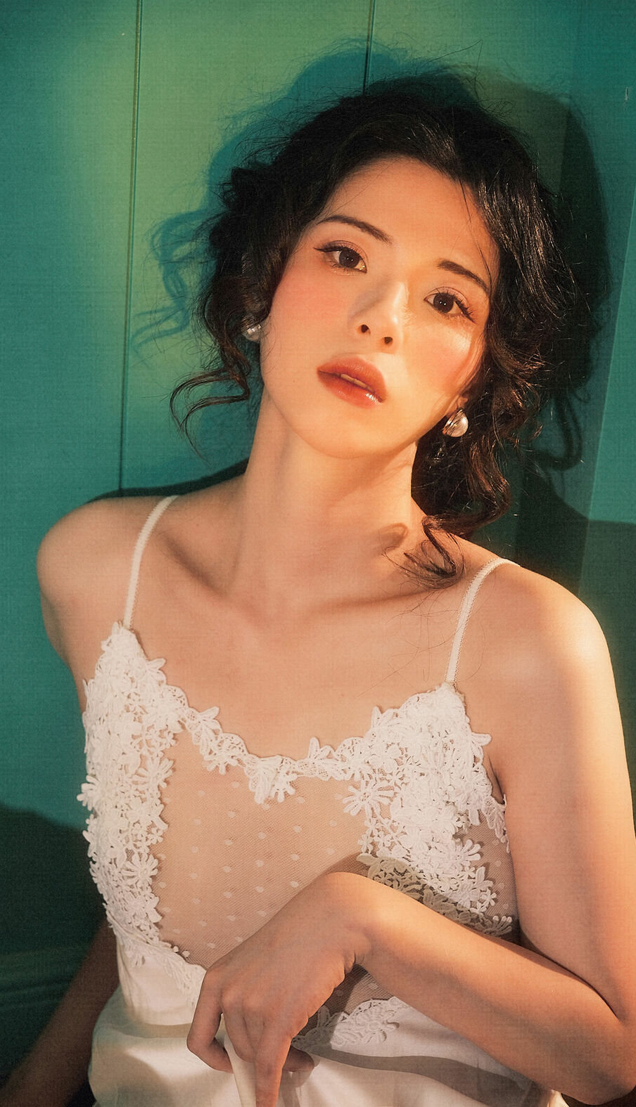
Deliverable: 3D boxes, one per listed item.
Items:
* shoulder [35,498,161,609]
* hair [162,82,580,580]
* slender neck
[{"bbox_3d":[-0.140,0.001,1.635,0.085,0.080,0.095,9,17,13],"label":"shoulder"},{"bbox_3d":[0.042,-0.143,1.580,0.245,0.280,0.210,16,2,0],"label":"hair"},{"bbox_3d":[0.006,-0.028,1.585,0.125,0.125,0.115,7,15,6],"label":"slender neck"}]

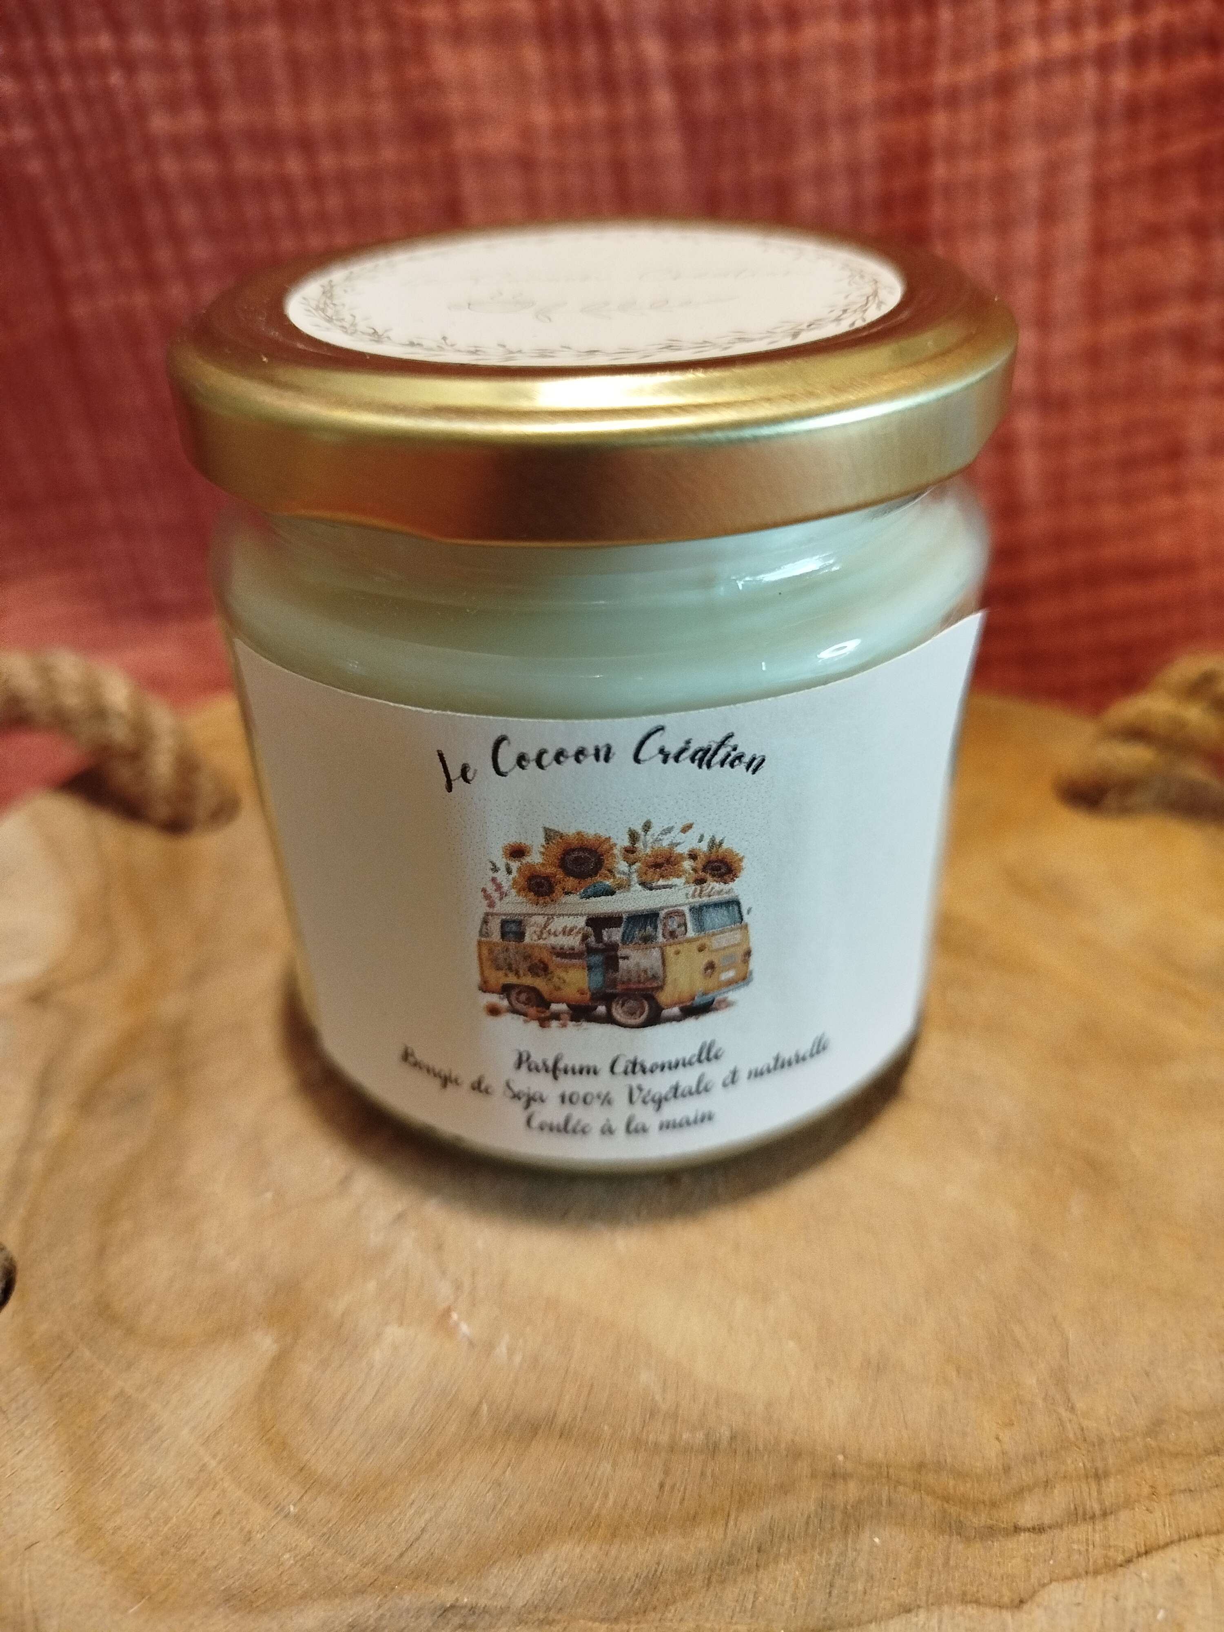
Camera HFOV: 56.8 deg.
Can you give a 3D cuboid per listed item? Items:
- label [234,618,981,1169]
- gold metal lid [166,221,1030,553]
[{"bbox_3d":[0.000,0.008,0.102,0.065,0.050,0.018,-2,36,0],"label":"label"},{"bbox_3d":[-0.002,-0.043,0.101,0.072,0.009,0.072,-1,36,1],"label":"gold metal lid"}]

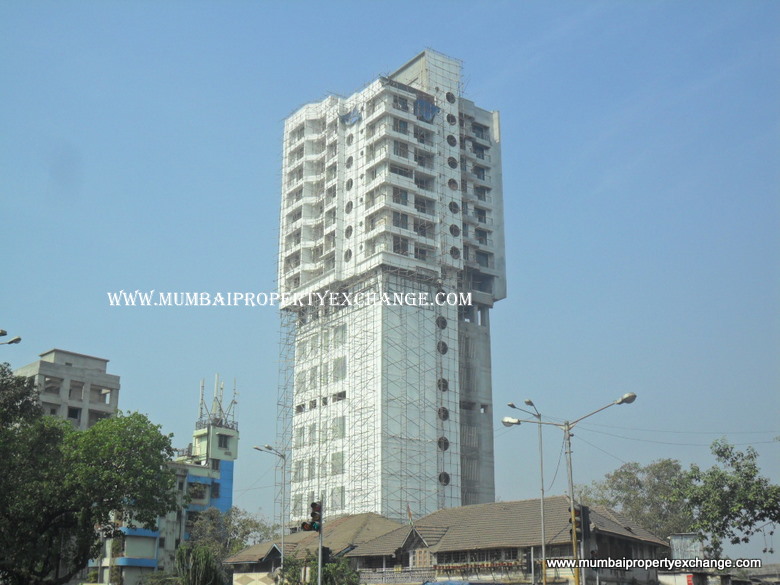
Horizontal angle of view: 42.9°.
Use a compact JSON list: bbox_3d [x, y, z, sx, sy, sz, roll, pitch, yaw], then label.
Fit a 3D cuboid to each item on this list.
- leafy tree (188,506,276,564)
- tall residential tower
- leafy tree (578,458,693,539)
[{"bbox_3d":[-12.510,21.060,77.220,6.890,8.630,6.680,0,-17,0],"label":"leafy tree"},{"bbox_3d":[0.530,5.100,129.900,20.300,69.200,24.600,11,-20,-33],"label":"tall residential tower"},{"bbox_3d":[21.410,20.650,83.640,10.270,13.220,9.970,0,-17,0],"label":"leafy tree"}]

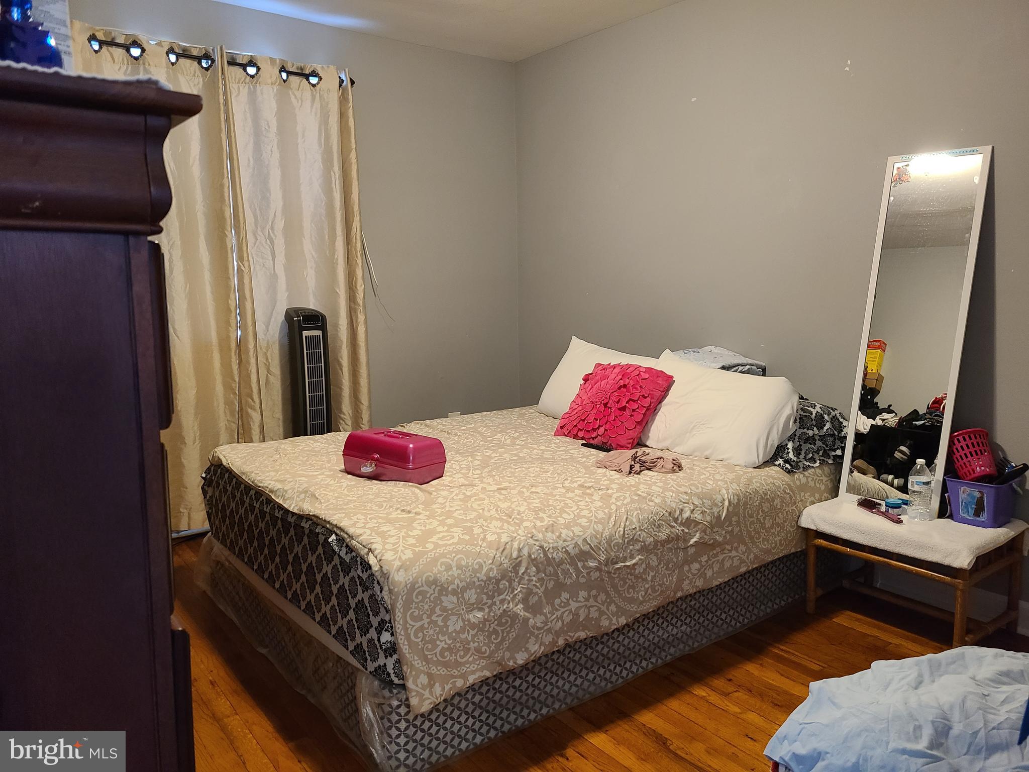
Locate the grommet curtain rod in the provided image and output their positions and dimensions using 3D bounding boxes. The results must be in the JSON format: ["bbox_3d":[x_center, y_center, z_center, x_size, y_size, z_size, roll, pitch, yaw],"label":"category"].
[{"bbox_3d":[-1.292,-1.464,3.491,1.240,0.070,0.080,-6,9,-37],"label":"grommet curtain rod"}]

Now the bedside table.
[{"bbox_3d":[1.364,0.633,2.684,0.435,0.388,0.550,-6,9,-37],"label":"bedside table"}]

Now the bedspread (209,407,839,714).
[{"bbox_3d":[0.047,0.424,2.960,1.970,0.385,1.540,-6,9,-37],"label":"bedspread"}]

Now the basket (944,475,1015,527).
[{"bbox_3d":[1.544,0.377,2.562,0.190,0.140,0.150,-6,9,-37],"label":"basket"}]

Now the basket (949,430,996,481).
[{"bbox_3d":[1.523,0.234,2.571,0.118,0.140,0.118,12,-26,-31],"label":"basket"}]

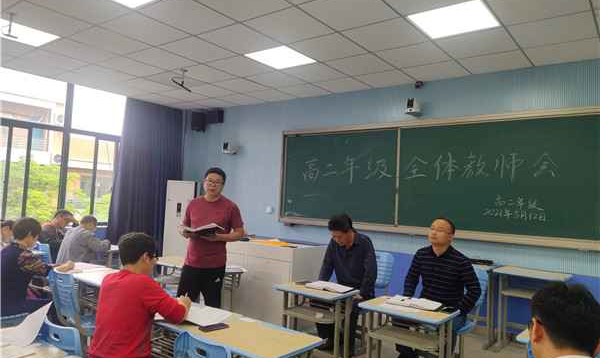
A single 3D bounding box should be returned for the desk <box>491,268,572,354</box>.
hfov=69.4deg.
[{"bbox_3d":[2.140,1.246,4.008,0.610,0.770,0.430,1,-3,33],"label":"desk"}]

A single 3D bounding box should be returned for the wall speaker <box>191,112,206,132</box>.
[{"bbox_3d":[-1.693,-0.970,7.281,0.230,0.330,0.220,3,-3,6],"label":"wall speaker"}]

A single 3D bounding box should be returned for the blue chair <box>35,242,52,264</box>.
[{"bbox_3d":[-2.796,1.156,5.048,0.420,0.850,0.520,1,-3,38],"label":"blue chair"}]

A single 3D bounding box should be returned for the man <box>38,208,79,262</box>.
[{"bbox_3d":[-3.080,0.991,5.462,0.550,1.200,0.800,1,-3,38],"label":"man"}]

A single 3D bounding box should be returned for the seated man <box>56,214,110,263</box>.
[{"bbox_3d":[-2.619,1.016,5.176,0.540,1.170,0.820,1,-3,38],"label":"seated man"}]

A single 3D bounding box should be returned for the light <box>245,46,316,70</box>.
[{"bbox_3d":[-0.191,-1.272,4.536,0.590,0.040,0.590,1,-3,38],"label":"light"}]

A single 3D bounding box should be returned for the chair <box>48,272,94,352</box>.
[{"bbox_3d":[-1.561,1.137,3.284,0.420,0.860,0.520,1,-3,38],"label":"chair"}]

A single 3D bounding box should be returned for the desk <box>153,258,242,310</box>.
[{"bbox_3d":[-1.112,1.264,4.461,1.190,0.770,0.460,1,-3,38],"label":"desk"}]

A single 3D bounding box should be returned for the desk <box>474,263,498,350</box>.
[{"bbox_3d":[1.636,1.228,4.371,0.610,0.740,0.440,1,-3,38],"label":"desk"}]

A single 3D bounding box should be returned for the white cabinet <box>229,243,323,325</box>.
[{"bbox_3d":[-0.358,1.107,4.761,1.200,0.820,0.620,1,-3,40],"label":"white cabinet"}]

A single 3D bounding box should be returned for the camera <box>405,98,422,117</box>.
[{"bbox_3d":[1.320,-0.826,5.046,0.140,0.190,0.200,1,-3,38],"label":"camera"}]

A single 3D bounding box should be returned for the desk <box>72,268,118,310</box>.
[{"bbox_3d":[-1.615,1.193,3.648,0.610,0.720,0.440,1,-3,38],"label":"desk"}]

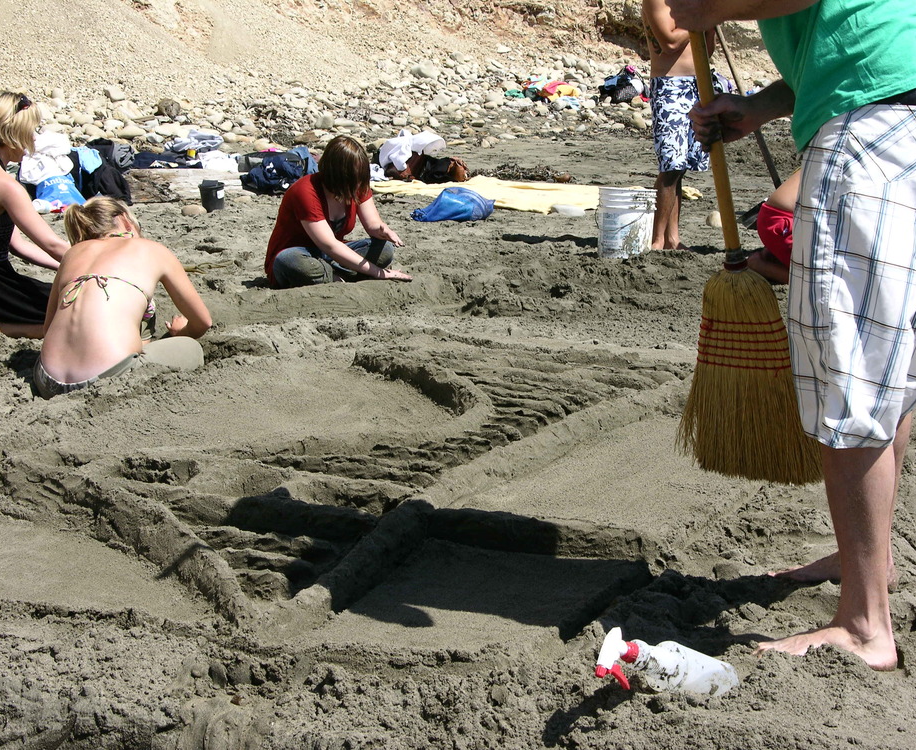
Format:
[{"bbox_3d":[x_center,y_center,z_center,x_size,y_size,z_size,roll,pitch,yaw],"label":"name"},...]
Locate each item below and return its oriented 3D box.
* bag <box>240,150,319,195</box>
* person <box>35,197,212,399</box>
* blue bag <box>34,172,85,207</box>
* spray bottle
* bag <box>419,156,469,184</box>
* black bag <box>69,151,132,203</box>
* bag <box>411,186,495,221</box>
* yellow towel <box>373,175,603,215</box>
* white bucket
[{"bbox_3d":[-1.237,-1.405,14.730,0.520,0.300,0.360,1,10,0],"label":"bag"},{"bbox_3d":[-1.143,-0.284,7.213,0.540,0.645,0.630,6,11,28],"label":"person"},{"bbox_3d":[-2.531,-1.184,13.565,0.310,0.215,0.200,-1,10,-8],"label":"blue bag"},{"bbox_3d":[0.389,0.548,3.950,0.262,0.112,0.092,21,-6,-18],"label":"spray bottle"},{"bbox_3d":[-0.106,-1.511,15.781,0.350,0.190,0.250,1,10,0],"label":"bag"},{"bbox_3d":[-2.306,-1.273,13.736,0.410,0.340,0.300,0,10,-5],"label":"black bag"},{"bbox_3d":[-0.032,-1.050,13.049,0.500,0.190,0.300,1,10,0],"label":"bag"},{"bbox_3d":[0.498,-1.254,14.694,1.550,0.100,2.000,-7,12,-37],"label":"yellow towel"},{"bbox_3d":[0.873,-0.779,11.050,0.300,0.370,0.300,2,10,0],"label":"white bucket"}]

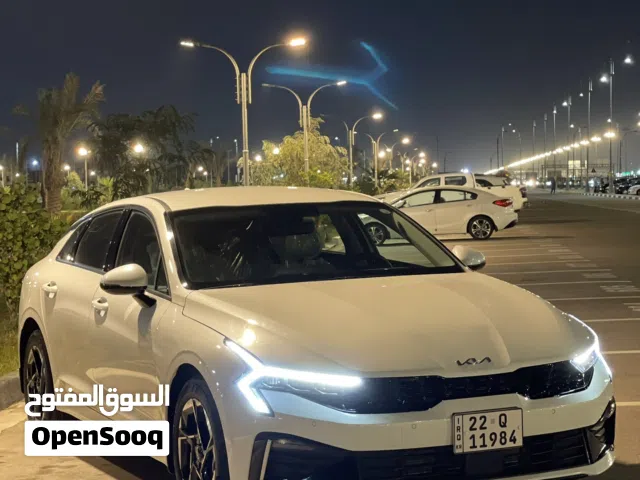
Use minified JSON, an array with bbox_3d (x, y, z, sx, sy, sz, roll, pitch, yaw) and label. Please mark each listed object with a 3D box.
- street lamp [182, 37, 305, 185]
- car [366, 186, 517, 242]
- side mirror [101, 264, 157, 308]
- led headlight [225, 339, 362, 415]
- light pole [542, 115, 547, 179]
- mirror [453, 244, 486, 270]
[{"bbox_3d":[-2.260,-3.050,36.000,3.800,6.200,0.350,-2,2,7],"label":"street lamp"},{"bbox_3d":[2.860,-0.670,31.100,4.550,1.440,1.780,-2,2,3],"label":"car"},{"bbox_3d":[-0.895,0.213,5.490,0.240,0.190,0.160,-3,1,-25],"label":"side mirror"},{"bbox_3d":[-0.135,0.538,4.535,0.420,0.270,0.560,-3,1,-25],"label":"led headlight"},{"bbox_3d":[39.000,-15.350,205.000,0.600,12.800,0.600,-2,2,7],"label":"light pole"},{"bbox_3d":[0.785,0.125,6.290,0.240,0.180,0.160,-3,1,-25],"label":"mirror"}]

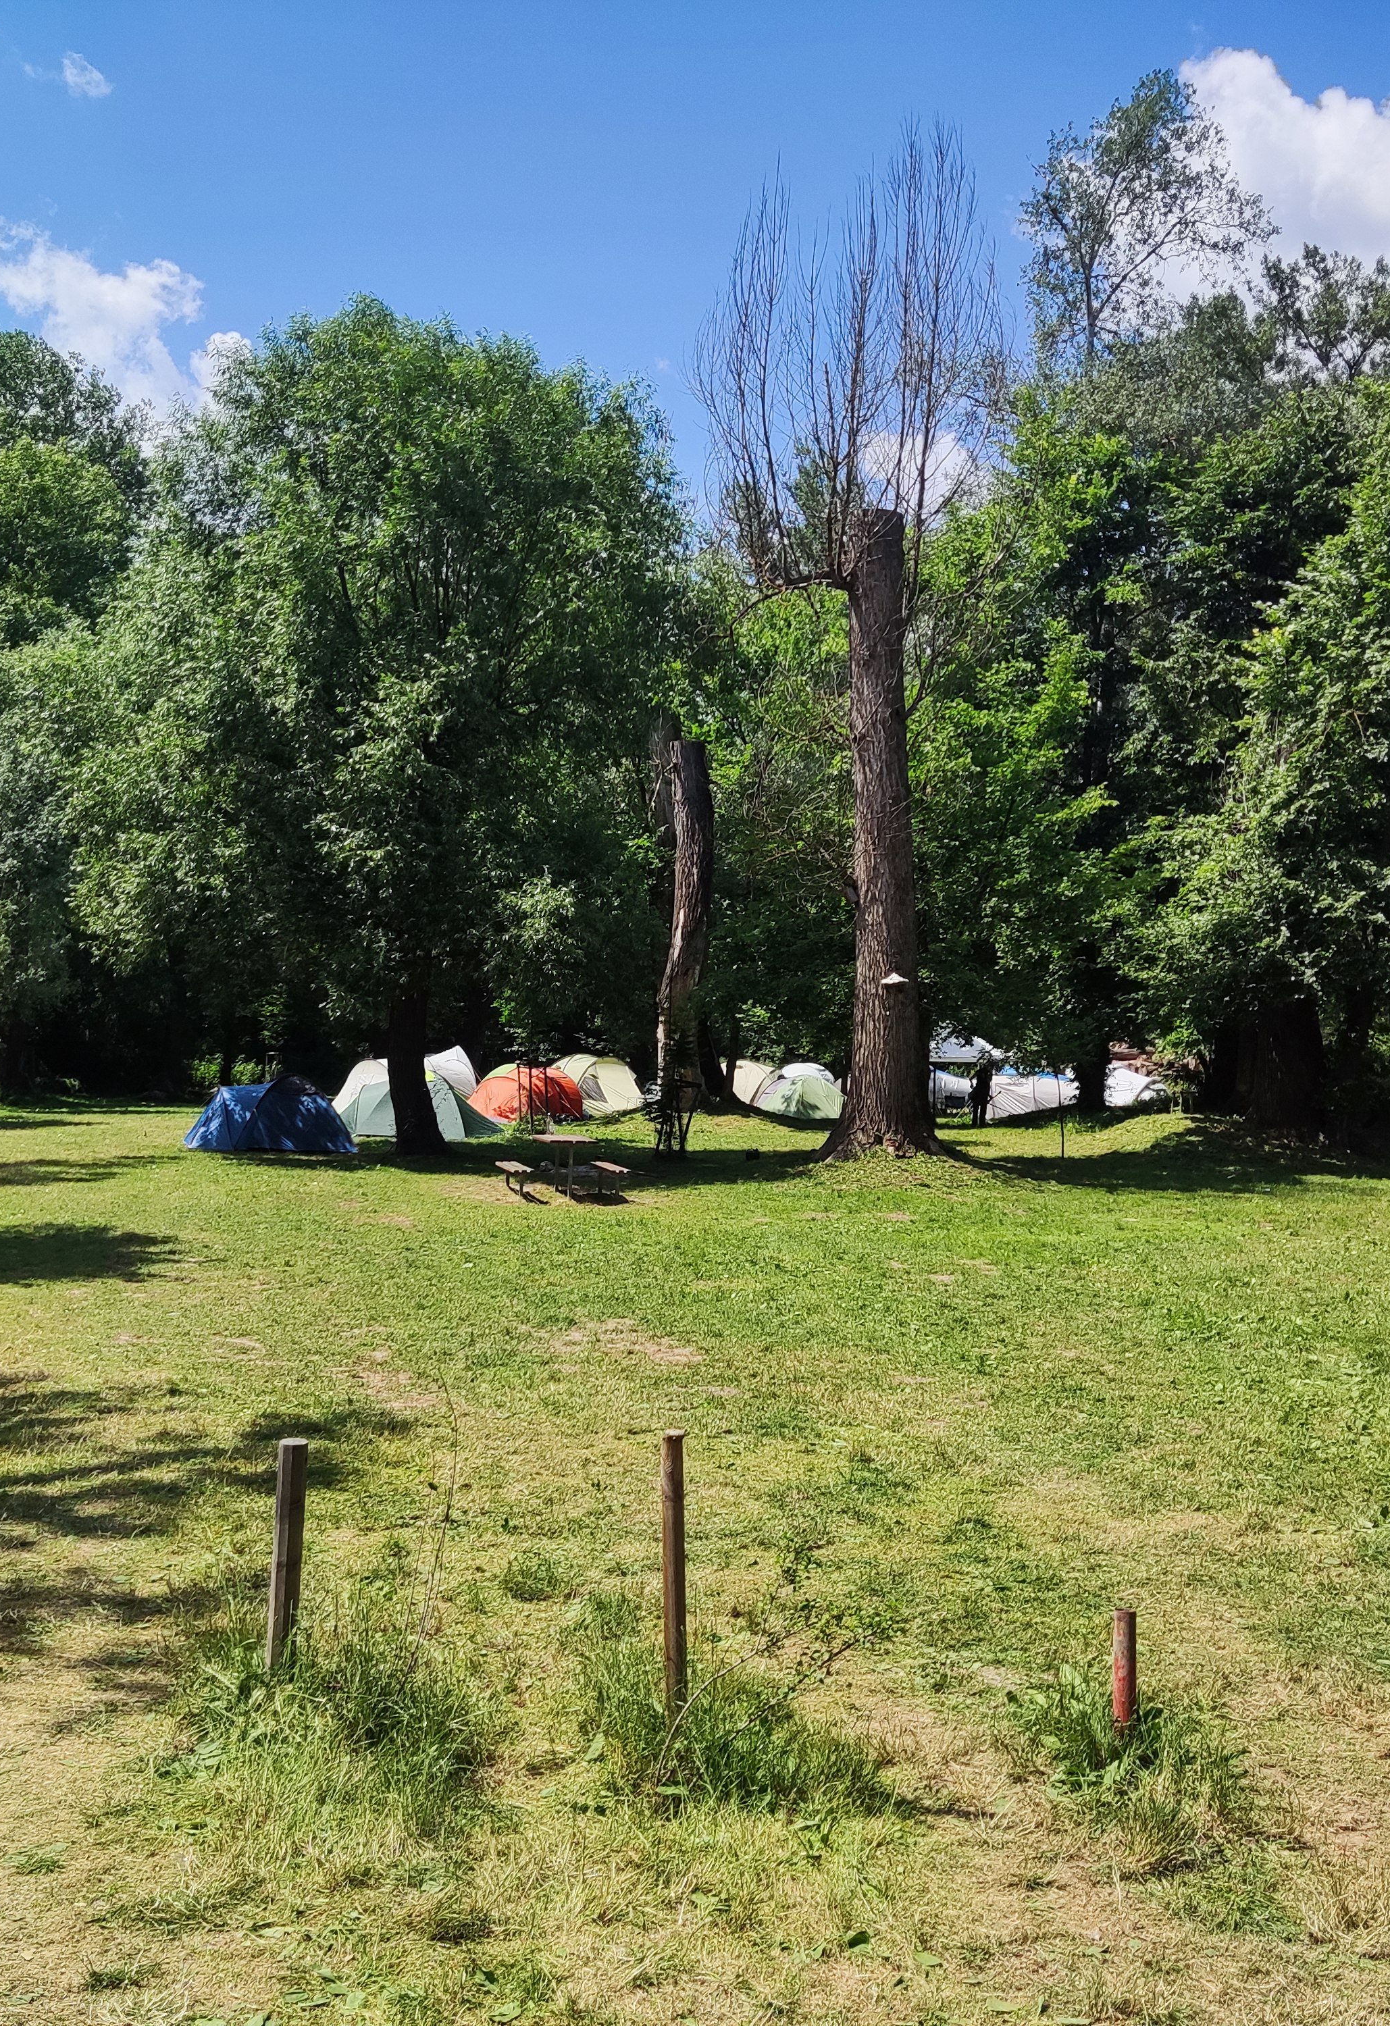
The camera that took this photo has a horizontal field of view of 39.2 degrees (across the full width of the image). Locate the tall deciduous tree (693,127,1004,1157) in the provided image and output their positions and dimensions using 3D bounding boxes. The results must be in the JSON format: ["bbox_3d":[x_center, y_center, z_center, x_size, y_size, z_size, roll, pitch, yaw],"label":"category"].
[{"bbox_3d":[2.783,-6.641,35.234,5.500,18.400,5.300,0,-1,0],"label":"tall deciduous tree"}]

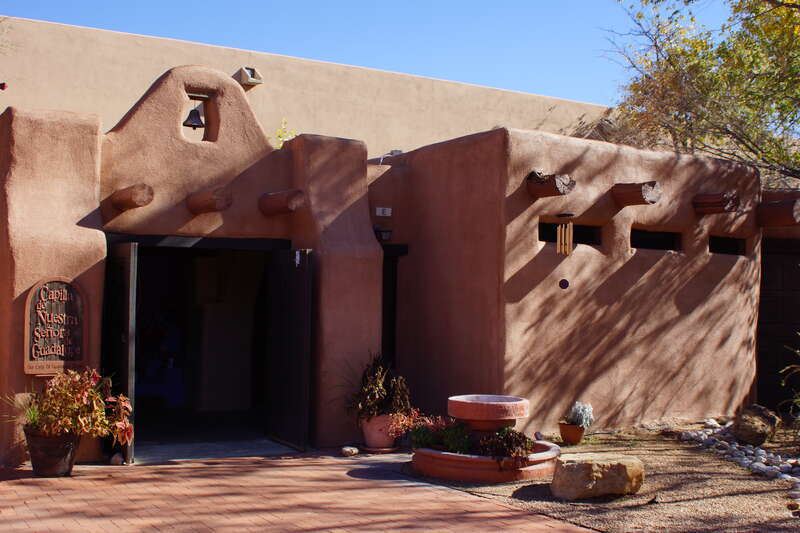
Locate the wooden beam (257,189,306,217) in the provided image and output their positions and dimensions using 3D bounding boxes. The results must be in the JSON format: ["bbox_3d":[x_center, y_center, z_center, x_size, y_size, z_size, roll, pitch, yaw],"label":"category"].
[{"bbox_3d":[-1.223,-0.663,9.696,0.220,0.220,0.720,2,-1,-29],"label":"wooden beam"}]

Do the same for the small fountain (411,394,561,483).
[{"bbox_3d":[0.789,1.520,8.483,1.330,0.650,1.330,1,-1,5],"label":"small fountain"}]

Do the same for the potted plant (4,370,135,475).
[{"bbox_3d":[-2.816,1.329,7.950,0.940,0.880,0.740,2,-4,-28],"label":"potted plant"}]

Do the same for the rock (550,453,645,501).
[{"bbox_3d":[1.594,1.682,7.539,0.690,0.310,0.390,1,-1,-8],"label":"rock"}]

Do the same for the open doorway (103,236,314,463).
[{"bbox_3d":[-1.885,0.771,9.259,1.820,2.090,0.940,2,-1,-29],"label":"open doorway"}]

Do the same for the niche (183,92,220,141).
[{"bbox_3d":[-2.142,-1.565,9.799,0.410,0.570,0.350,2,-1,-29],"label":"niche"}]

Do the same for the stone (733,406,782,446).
[{"bbox_3d":[3.668,1.636,9.600,0.450,0.410,0.390,2,-4,-28],"label":"stone"}]

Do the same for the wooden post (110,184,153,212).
[{"bbox_3d":[-2.611,-0.654,9.065,0.200,0.200,0.820,2,-4,-28],"label":"wooden post"}]

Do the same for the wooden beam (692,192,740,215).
[{"bbox_3d":[4.056,-0.809,11.988,0.240,0.240,0.540,2,-4,-28],"label":"wooden beam"}]

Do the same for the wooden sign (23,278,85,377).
[{"bbox_3d":[-3.057,0.534,8.303,0.515,0.850,0.070,2,-1,-26],"label":"wooden sign"}]

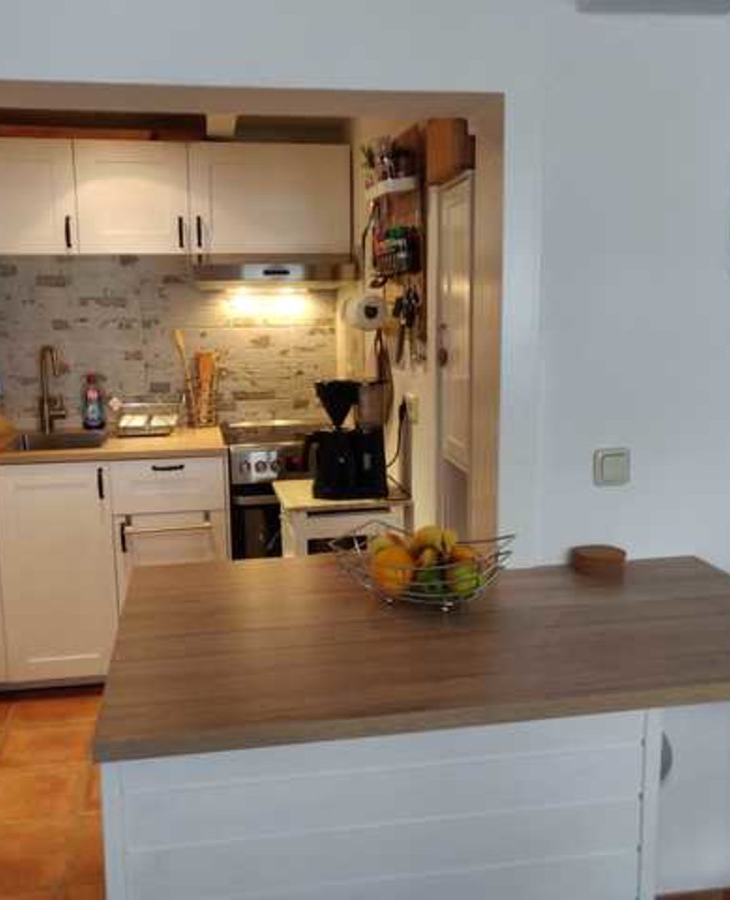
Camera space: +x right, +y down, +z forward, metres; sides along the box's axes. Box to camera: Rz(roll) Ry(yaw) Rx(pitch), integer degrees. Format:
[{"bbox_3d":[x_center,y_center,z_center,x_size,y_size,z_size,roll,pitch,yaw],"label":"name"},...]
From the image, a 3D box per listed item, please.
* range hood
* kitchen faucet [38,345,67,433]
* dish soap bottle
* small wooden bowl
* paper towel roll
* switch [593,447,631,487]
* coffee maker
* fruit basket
[{"bbox_3d":[-0.365,-0.687,3.399,0.600,0.140,0.490,-2,10,-10],"label":"range hood"},{"bbox_3d":[-1.226,-0.236,3.428,0.100,0.350,0.215,-6,11,-30],"label":"kitchen faucet"},{"bbox_3d":[-1.116,-0.200,3.557,0.077,0.238,0.050,-2,10,-10],"label":"dish soap bottle"},{"bbox_3d":[0.473,0.229,1.762,0.114,0.042,0.114,0,10,0],"label":"small wooden bowl"},{"bbox_3d":[0.001,-0.432,2.722,0.108,0.108,0.220,-2,10,-10],"label":"paper towel roll"},{"bbox_3d":[0.511,0.035,1.791,0.080,0.080,0.014,-2,10,-10],"label":"switch"},{"bbox_3d":[-0.051,-0.039,2.595,0.250,0.340,0.180,-2,10,-10],"label":"coffee maker"},{"bbox_3d":[0.104,0.219,1.585,0.330,0.126,0.310,-2,10,-10],"label":"fruit basket"}]

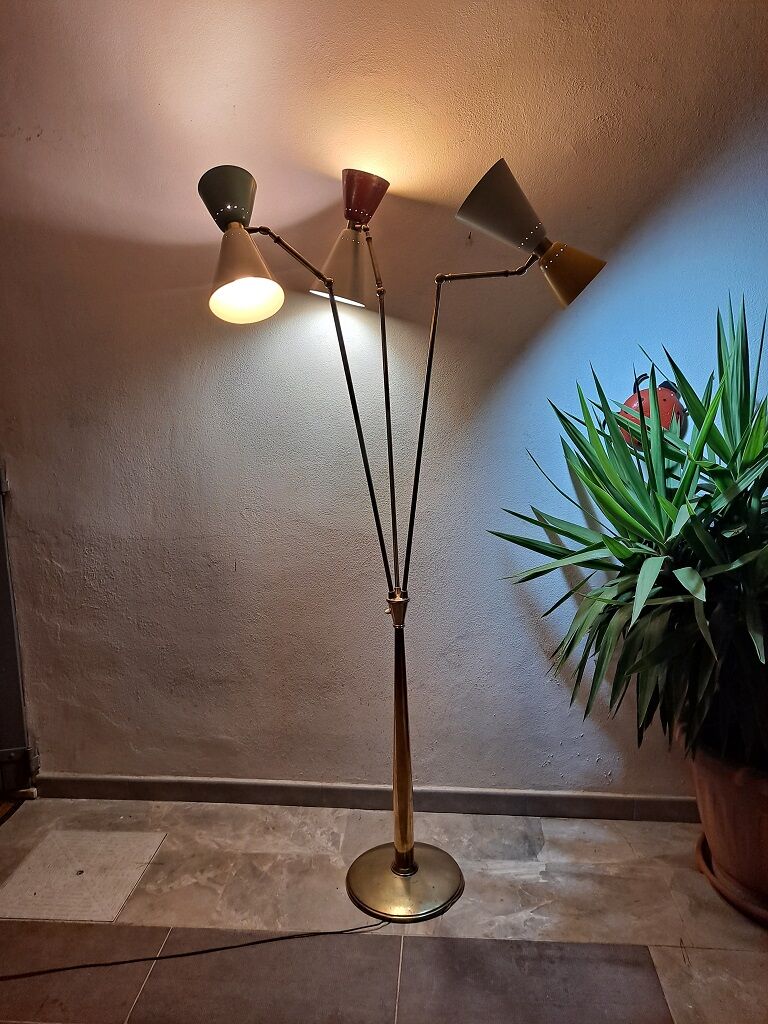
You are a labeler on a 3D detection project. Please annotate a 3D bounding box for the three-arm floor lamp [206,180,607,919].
[{"bbox_3d":[0.049,0.099,1.885,0.895,1.895,0.570,-1,11,0],"label":"three-arm floor lamp"}]

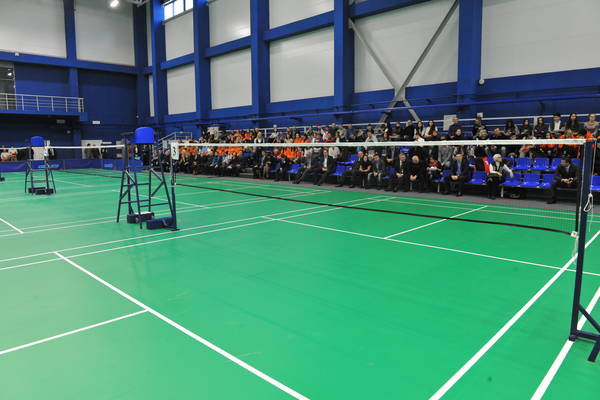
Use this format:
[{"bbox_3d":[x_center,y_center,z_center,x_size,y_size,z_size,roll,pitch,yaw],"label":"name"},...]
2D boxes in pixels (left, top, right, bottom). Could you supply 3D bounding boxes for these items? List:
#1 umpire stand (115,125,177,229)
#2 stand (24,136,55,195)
[{"bbox_3d":[-3.158,-0.488,8.061,1.090,1.930,0.780,7,11,44],"label":"umpire stand"},{"bbox_3d":[-9.159,-1.213,13.981,1.090,1.930,0.780,7,11,44],"label":"stand"}]

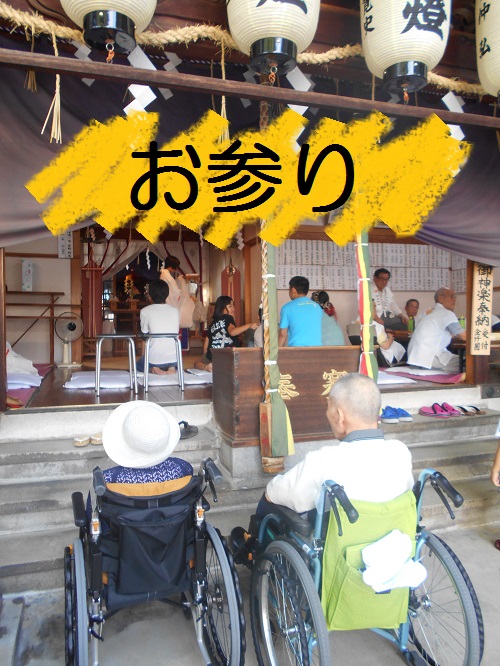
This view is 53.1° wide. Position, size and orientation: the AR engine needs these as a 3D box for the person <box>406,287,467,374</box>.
[{"bbox_3d":[1.967,-0.042,5.250,0.600,0.870,0.480,-1,3,-17],"label":"person"}]

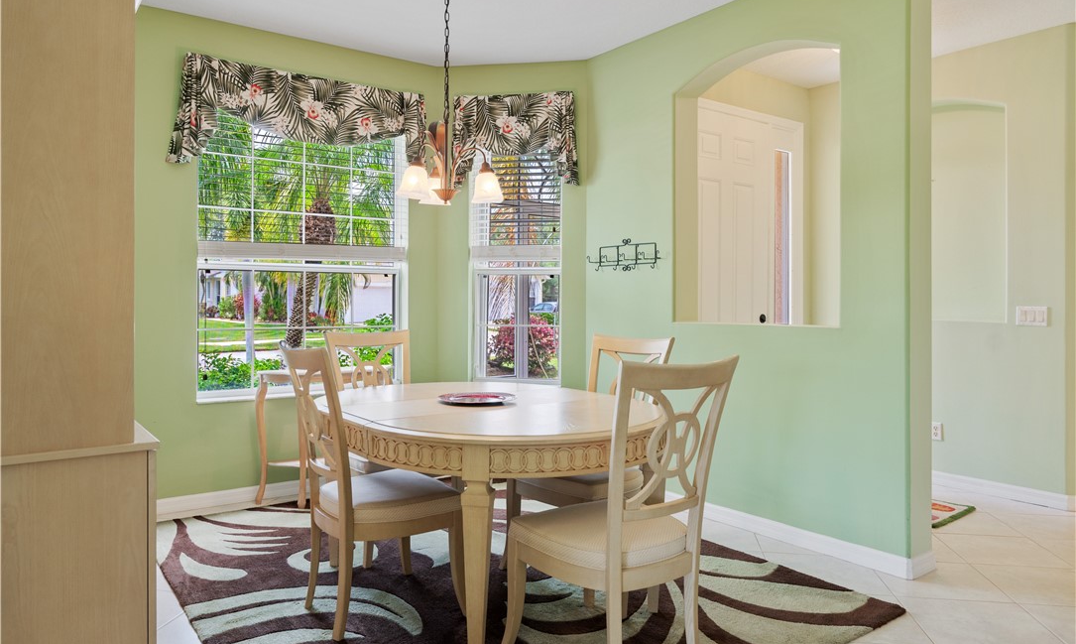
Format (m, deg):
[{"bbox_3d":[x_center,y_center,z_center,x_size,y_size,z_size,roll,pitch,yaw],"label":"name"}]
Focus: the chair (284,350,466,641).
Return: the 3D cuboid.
[{"bbox_3d":[-0.628,0.588,2.735,0.585,1.020,0.545,-1,1,-36],"label":"chair"}]

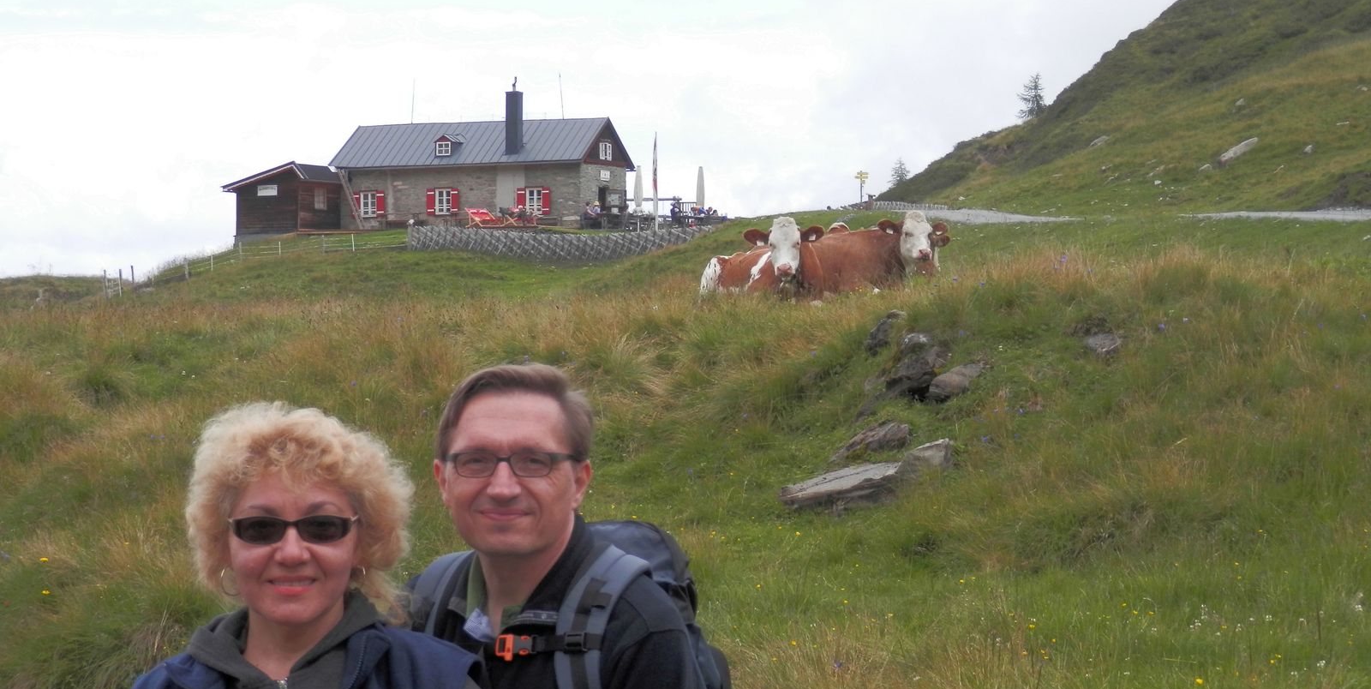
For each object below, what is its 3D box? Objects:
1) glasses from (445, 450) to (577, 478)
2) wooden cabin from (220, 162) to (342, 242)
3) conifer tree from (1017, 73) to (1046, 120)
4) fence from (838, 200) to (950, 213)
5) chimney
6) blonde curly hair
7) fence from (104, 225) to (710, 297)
[{"bbox_3d":[-0.205,0.140,3.360,0.138,0.043,0.145,0,0,3],"label":"glasses"},{"bbox_3d":[-18.990,-6.660,136.900,4.400,3.750,4.500,0,0,23],"label":"wooden cabin"},{"bbox_3d":[31.112,-22.250,260.000,2.600,4.400,2.600,0,0,0],"label":"conifer tree"},{"bbox_3d":[14.771,-9.835,205.000,8.200,1.050,3.000,0,0,0],"label":"fence"},{"bbox_3d":[-8.091,-10.746,136.500,0.630,3.550,0.630,0,0,18],"label":"chimney"},{"bbox_3d":[-0.422,0.181,3.150,0.250,0.240,0.250,0,0,-3],"label":"blonde curly hair"},{"bbox_3d":[-11.200,-3.630,123.400,26.000,3.500,11.000,0,0,-12],"label":"fence"}]

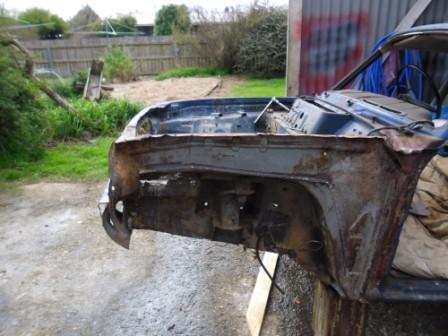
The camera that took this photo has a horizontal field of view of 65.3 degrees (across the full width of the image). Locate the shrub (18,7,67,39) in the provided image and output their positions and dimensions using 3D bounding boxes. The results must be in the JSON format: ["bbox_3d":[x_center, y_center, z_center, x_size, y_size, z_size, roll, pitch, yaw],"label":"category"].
[{"bbox_3d":[-9.379,-7.112,18.594,2.800,2.700,2.500,-11,22,-23],"label":"shrub"}]

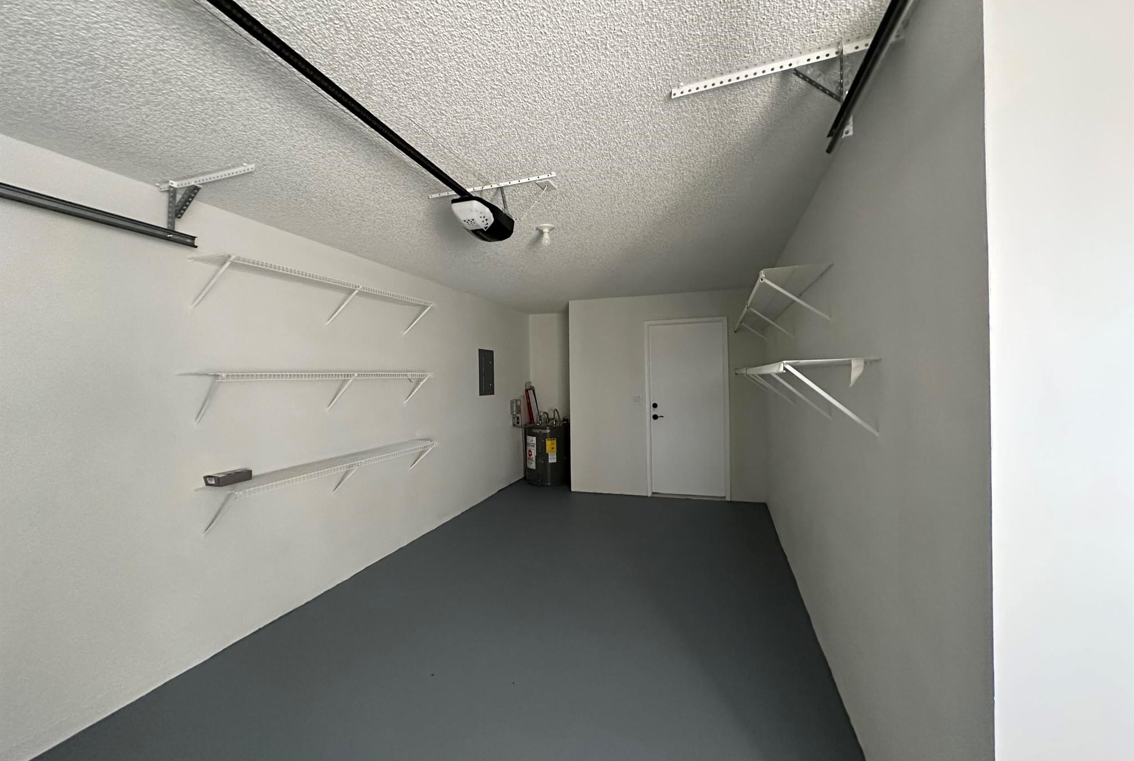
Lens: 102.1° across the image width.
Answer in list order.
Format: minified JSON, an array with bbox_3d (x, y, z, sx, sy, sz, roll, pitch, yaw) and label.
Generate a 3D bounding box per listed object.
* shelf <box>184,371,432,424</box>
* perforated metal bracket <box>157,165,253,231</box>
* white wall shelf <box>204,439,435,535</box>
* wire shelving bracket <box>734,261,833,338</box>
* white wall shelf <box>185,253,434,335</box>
[{"bbox_3d":[-1.555,0.084,3.136,0.320,0.258,1.770,-1,0,18],"label":"shelf"},{"bbox_3d":[-1.679,-0.822,2.120,0.630,0.250,0.065,-1,0,18],"label":"perforated metal bracket"},{"bbox_3d":[-1.533,0.680,3.169,0.320,0.255,1.750,-1,0,18],"label":"white wall shelf"},{"bbox_3d":[1.524,-0.416,3.548,0.312,0.255,3.060,-1,0,18],"label":"wire shelving bracket"},{"bbox_3d":[-1.556,-0.520,3.159,0.315,0.255,1.750,-1,0,18],"label":"white wall shelf"}]

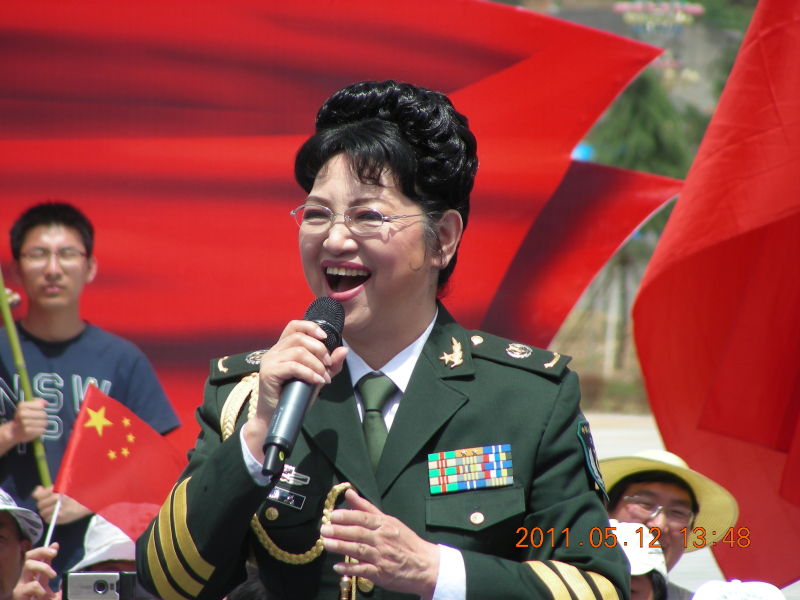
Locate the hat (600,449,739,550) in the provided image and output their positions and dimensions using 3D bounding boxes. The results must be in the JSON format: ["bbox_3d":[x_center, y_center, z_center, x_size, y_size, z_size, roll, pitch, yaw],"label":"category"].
[{"bbox_3d":[0.455,0.330,15.930,0.335,0.110,0.340,5,-31,3],"label":"hat"}]

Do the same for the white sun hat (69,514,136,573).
[{"bbox_3d":[-0.400,0.375,13.700,0.260,0.120,0.275,1,-13,-5],"label":"white sun hat"}]

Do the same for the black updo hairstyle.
[{"bbox_3d":[-0.015,-0.128,9.800,0.190,0.235,0.235,0,0,33],"label":"black updo hairstyle"}]

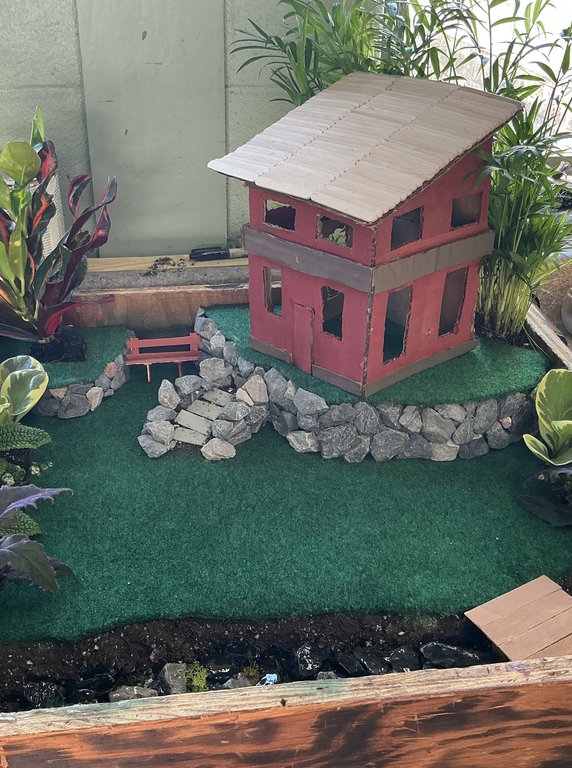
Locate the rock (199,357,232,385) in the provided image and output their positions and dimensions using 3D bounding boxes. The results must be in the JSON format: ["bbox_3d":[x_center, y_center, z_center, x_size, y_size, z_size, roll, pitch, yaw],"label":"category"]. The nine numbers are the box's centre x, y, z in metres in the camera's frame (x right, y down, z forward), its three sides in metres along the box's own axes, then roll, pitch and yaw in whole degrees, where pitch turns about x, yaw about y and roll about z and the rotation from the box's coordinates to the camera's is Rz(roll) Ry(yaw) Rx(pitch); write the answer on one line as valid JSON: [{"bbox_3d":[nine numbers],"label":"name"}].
[{"bbox_3d":[-0.110,-0.021,1.292,0.053,0.039,0.042,2,30,0],"label":"rock"}]

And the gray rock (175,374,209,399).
[{"bbox_3d":[-0.150,0.004,1.329,0.058,0.033,0.039,2,32,0],"label":"gray rock"}]

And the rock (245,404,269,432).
[{"bbox_3d":[-0.044,0.051,1.238,0.036,0.041,0.032,2,30,0],"label":"rock"}]

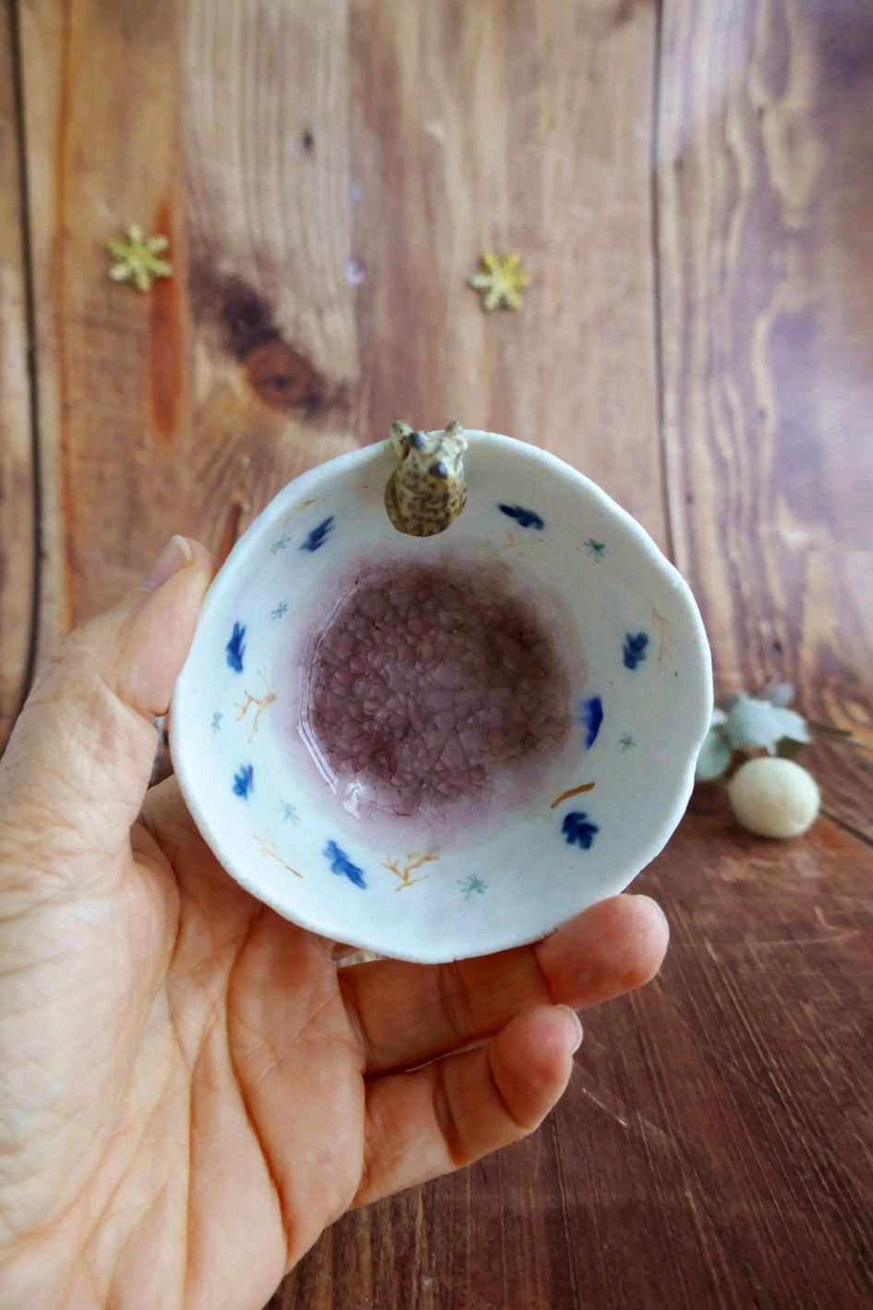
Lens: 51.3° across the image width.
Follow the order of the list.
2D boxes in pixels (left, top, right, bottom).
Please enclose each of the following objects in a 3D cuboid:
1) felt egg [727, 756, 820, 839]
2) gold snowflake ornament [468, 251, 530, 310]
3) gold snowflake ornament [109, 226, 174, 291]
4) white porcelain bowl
[{"bbox_3d":[0.160,0.067,0.430,0.045,0.040,0.043,0,13,0],"label":"felt egg"},{"bbox_3d":[0.038,-0.224,0.545,0.037,0.037,0.005,0,5,0],"label":"gold snowflake ornament"},{"bbox_3d":[-0.178,-0.238,0.545,0.038,0.039,0.005,0,5,0],"label":"gold snowflake ornament"},{"bbox_3d":[0.001,0.008,0.174,0.091,0.090,0.041,0,-1,-2],"label":"white porcelain bowl"}]

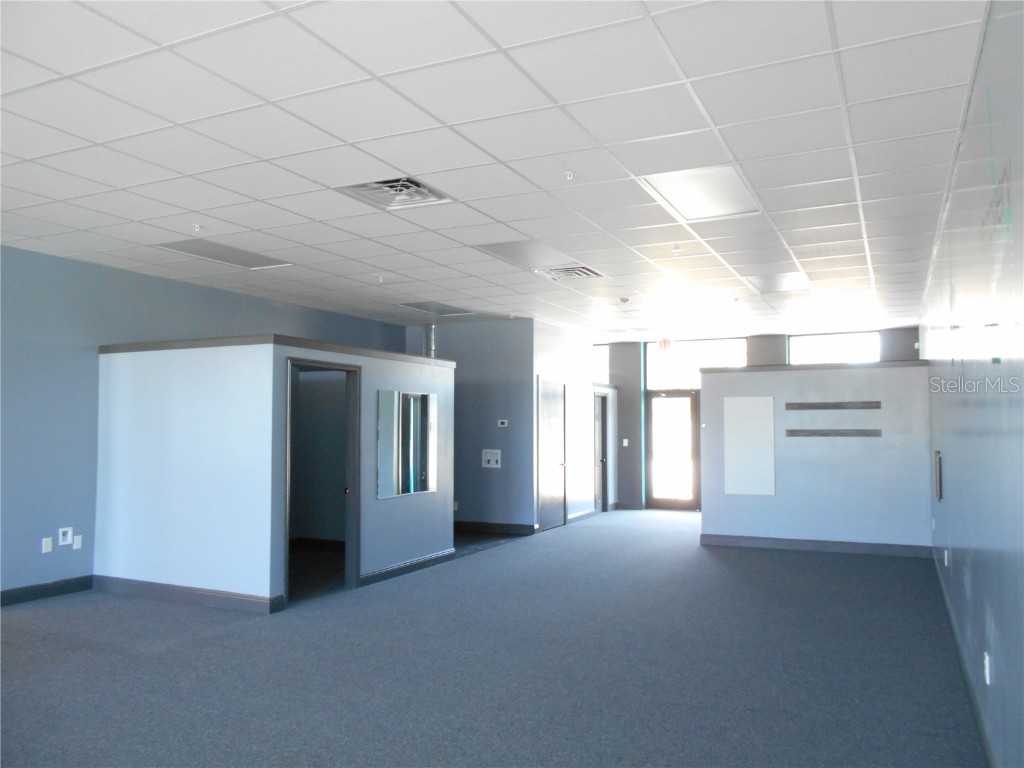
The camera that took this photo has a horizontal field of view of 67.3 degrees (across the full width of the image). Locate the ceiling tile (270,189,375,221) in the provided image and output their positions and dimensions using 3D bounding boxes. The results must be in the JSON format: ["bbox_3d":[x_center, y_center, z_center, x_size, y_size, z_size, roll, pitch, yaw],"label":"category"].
[{"bbox_3d":[-1.306,-1.245,5.361,0.600,0.020,0.600,-1,-3,26],"label":"ceiling tile"}]

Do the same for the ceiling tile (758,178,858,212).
[{"bbox_3d":[1.963,-1.250,5.114,0.600,0.020,0.600,-1,-3,26],"label":"ceiling tile"}]

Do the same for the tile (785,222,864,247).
[{"bbox_3d":[2.492,-1.197,6.193,0.600,0.020,0.600,-1,-3,26],"label":"tile"}]

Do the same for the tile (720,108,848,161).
[{"bbox_3d":[1.441,-1.308,4.053,0.605,0.020,0.605,-1,-3,26],"label":"tile"}]

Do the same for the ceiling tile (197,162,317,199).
[{"bbox_3d":[-1.577,-1.277,4.835,0.605,0.020,0.605,-1,-3,26],"label":"ceiling tile"}]

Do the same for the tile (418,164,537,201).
[{"bbox_3d":[-0.210,-1.267,4.825,0.600,0.020,0.600,-1,-3,26],"label":"tile"}]

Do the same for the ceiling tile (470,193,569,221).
[{"bbox_3d":[0.056,-1.244,5.377,0.600,0.020,0.600,-1,-3,26],"label":"ceiling tile"}]

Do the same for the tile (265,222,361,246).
[{"bbox_3d":[-1.593,-1.206,6.163,0.600,0.020,0.600,-1,-3,26],"label":"tile"}]

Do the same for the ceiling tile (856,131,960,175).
[{"bbox_3d":[2.221,-1.295,4.352,0.510,0.020,0.605,-1,-3,26],"label":"ceiling tile"}]

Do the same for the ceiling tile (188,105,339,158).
[{"bbox_3d":[-1.286,-1.311,4.013,0.605,0.020,0.605,-1,-3,26],"label":"ceiling tile"}]

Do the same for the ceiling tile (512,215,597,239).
[{"bbox_3d":[0.331,-1.233,5.984,0.605,0.020,0.605,-1,-3,26],"label":"ceiling tile"}]

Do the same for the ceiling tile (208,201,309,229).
[{"bbox_3d":[-1.855,-1.234,5.628,0.600,0.020,0.600,-1,-3,26],"label":"ceiling tile"}]

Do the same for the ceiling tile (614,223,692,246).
[{"bbox_3d":[1.132,-1.201,6.188,0.600,0.020,0.600,-1,-3,26],"label":"ceiling tile"}]

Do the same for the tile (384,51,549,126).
[{"bbox_3d":[-0.187,-1.340,3.501,0.605,0.020,0.605,-1,-3,26],"label":"tile"}]

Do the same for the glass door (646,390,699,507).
[{"bbox_3d":[3.001,1.234,14.379,1.029,2.246,0.060,-1,-3,26],"label":"glass door"}]

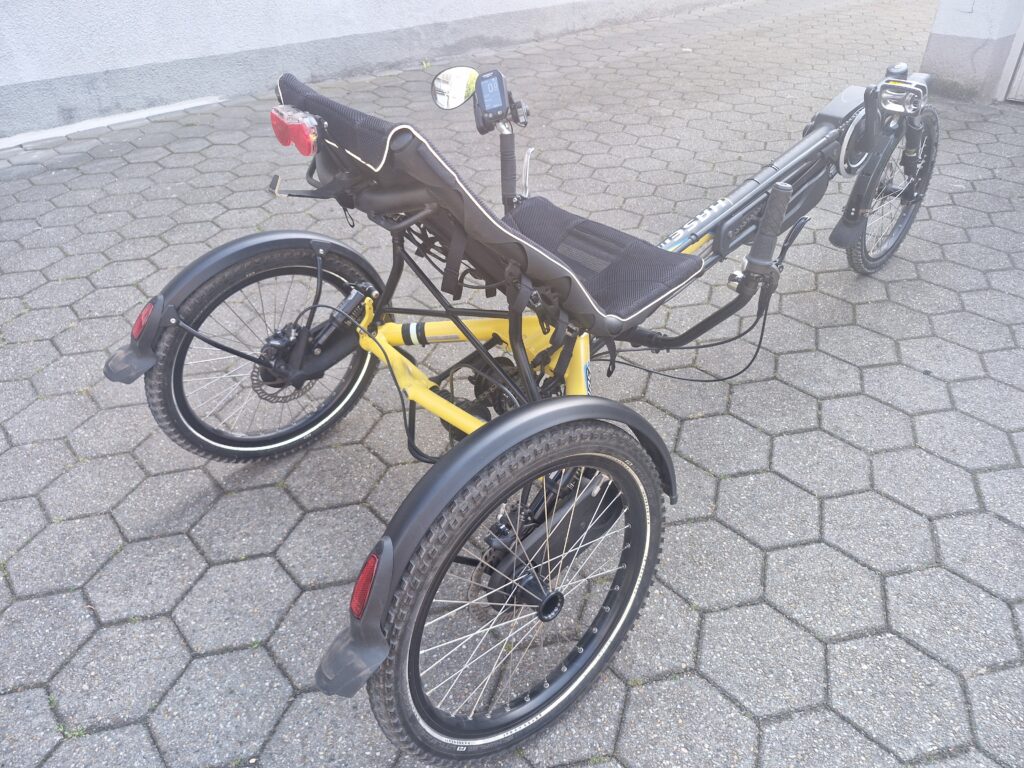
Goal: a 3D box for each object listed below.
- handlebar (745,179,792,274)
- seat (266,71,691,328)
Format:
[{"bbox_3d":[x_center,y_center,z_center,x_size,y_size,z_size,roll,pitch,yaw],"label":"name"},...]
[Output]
[{"bbox_3d":[0.431,-0.260,1.145,0.040,0.159,0.040,-30,51,-29],"label":"handlebar"},{"bbox_3d":[-0.032,-0.298,1.137,0.620,0.450,0.420,-28,43,-31],"label":"seat"}]

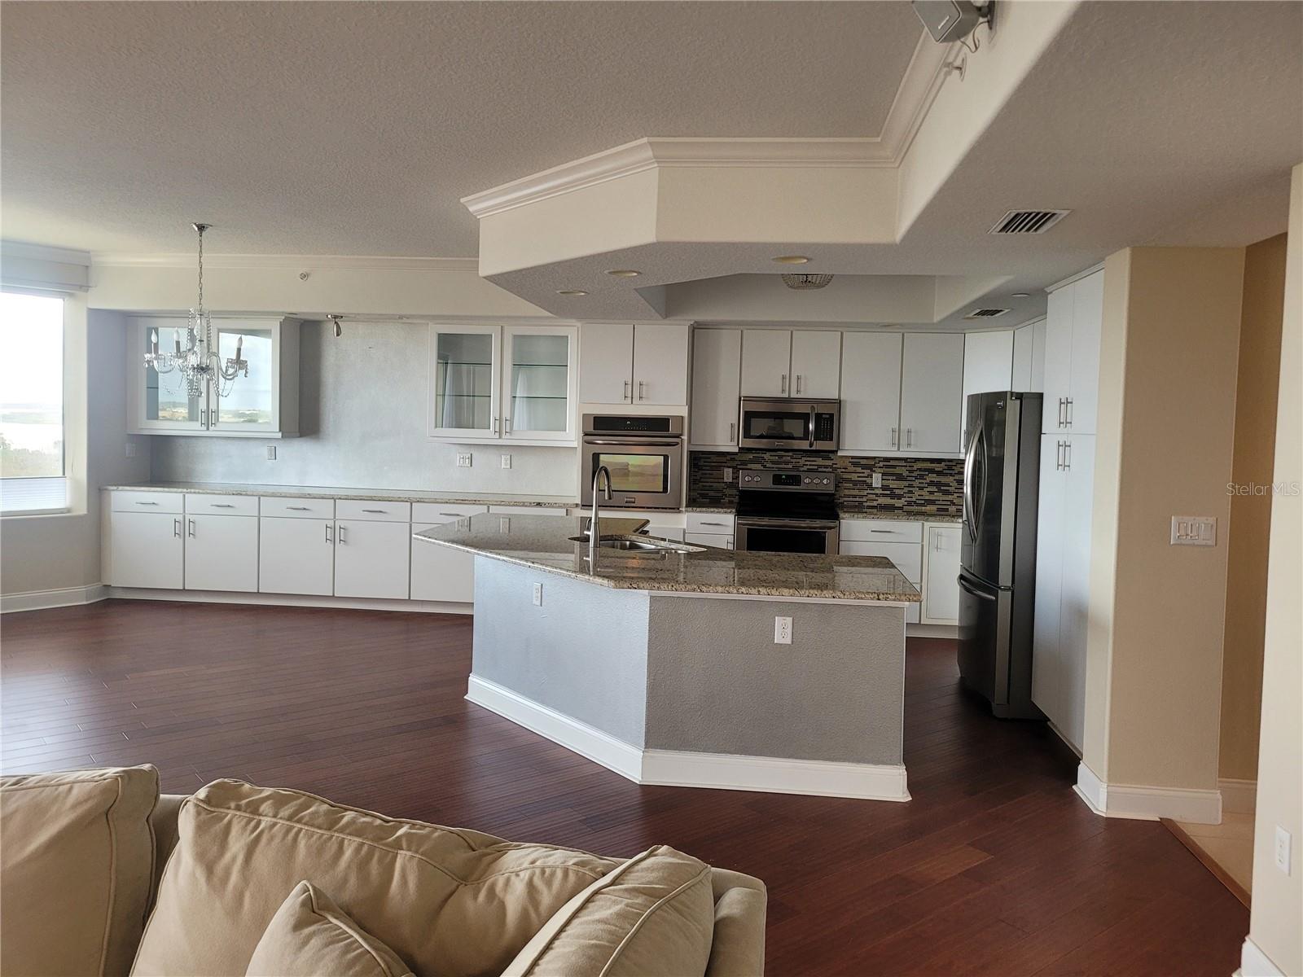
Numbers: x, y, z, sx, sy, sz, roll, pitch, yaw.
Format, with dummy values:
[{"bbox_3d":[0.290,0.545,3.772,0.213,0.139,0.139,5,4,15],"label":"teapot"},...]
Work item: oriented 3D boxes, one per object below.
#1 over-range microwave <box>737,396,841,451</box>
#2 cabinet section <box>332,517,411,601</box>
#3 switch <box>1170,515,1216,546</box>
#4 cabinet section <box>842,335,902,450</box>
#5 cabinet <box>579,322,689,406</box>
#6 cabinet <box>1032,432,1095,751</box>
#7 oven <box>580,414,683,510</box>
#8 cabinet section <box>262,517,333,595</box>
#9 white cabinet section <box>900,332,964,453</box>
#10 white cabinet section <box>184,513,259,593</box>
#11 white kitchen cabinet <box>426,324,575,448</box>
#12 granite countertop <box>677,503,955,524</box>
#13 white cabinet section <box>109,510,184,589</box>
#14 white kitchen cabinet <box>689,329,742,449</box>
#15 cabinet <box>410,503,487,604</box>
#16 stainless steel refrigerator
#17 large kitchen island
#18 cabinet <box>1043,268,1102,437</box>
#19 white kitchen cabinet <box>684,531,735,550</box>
[{"bbox_3d":[1.079,-0.504,7.708,0.762,0.392,0.410,2,3,6],"label":"over-range microwave"},{"bbox_3d":[-2.164,0.545,8.015,0.622,0.624,0.600,2,2,7],"label":"cabinet section"},{"bbox_3d":[2.192,0.173,3.955,0.162,0.114,0.012,2,4,6],"label":"switch"},{"bbox_3d":[1.684,-0.734,7.579,0.446,0.899,0.335,2,2,7],"label":"cabinet section"},{"bbox_3d":[-0.105,-0.956,7.715,0.825,0.620,0.620,2,3,6],"label":"cabinet"},{"bbox_3d":[2.293,0.461,4.725,0.600,1.434,0.860,2,3,6],"label":"cabinet"},{"bbox_3d":[-0.117,-0.216,7.621,0.770,0.708,0.590,2,4,6],"label":"oven"},{"bbox_3d":[-2.789,0.526,8.087,0.626,0.622,0.600,2,2,7],"label":"cabinet section"},{"bbox_3d":[2.129,-0.723,7.527,0.445,0.897,0.335,2,2,7],"label":"white cabinet section"},{"bbox_3d":[-3.419,0.509,8.159,0.635,0.624,0.600,2,2,7],"label":"white cabinet section"},{"bbox_3d":[-1.157,-0.831,7.894,1.185,0.936,0.330,2,4,6],"label":"white kitchen cabinet"},{"bbox_3d":[1.499,0.201,7.558,2.470,0.040,0.655,2,3,6],"label":"granite countertop"},{"bbox_3d":[-4.054,0.491,8.232,0.639,0.625,0.600,2,2,7],"label":"white cabinet section"},{"bbox_3d":[0.519,-0.783,7.810,0.388,0.932,0.320,2,3,6],"label":"white kitchen cabinet"},{"bbox_3d":[-1.540,0.486,7.919,0.610,0.754,0.610,2,3,6],"label":"cabinet"},{"bbox_3d":[2.270,0.338,5.684,0.820,1.765,0.915,2,3,6],"label":"stainless steel refrigerator"},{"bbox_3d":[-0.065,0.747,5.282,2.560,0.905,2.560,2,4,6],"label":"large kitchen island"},{"bbox_3d":[2.406,-0.633,4.880,0.600,0.740,0.890,2,4,6],"label":"cabinet"},{"bbox_3d":[0.465,0.621,7.692,0.386,0.619,0.610,2,3,6],"label":"white kitchen cabinet"}]

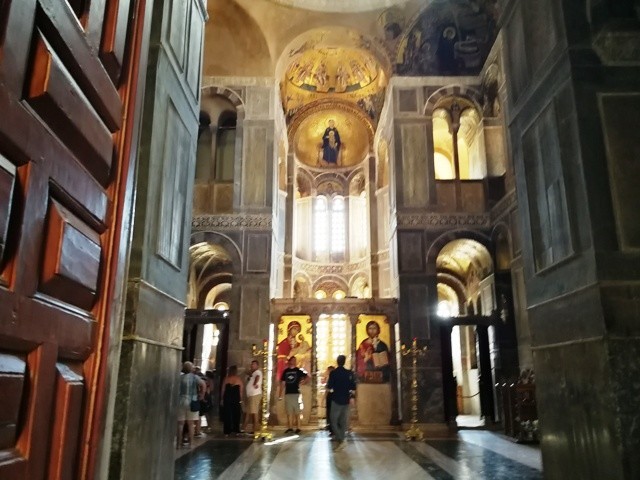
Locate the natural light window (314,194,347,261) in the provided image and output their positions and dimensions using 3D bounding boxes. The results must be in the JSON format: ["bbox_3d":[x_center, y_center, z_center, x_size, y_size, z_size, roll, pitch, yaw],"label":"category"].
[{"bbox_3d":[0.378,-0.516,19.940,1.349,2.657,0.250,0,-14,1],"label":"natural light window"}]

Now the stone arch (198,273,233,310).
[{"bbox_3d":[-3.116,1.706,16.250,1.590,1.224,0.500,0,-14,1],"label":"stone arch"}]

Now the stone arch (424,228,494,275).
[{"bbox_3d":[3.741,0.388,13.626,1.764,1.318,0.500,0,-14,1],"label":"stone arch"}]

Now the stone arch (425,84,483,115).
[{"bbox_3d":[3.907,-3.973,14.712,1.749,1.059,0.500,0,-14,1],"label":"stone arch"}]

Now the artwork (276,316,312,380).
[{"bbox_3d":[-0.637,2.800,12.851,0.906,1.693,0.080,0,-14,1],"label":"artwork"}]

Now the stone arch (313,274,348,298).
[{"bbox_3d":[0.416,1.831,19.405,1.406,0.931,0.350,0,-14,1],"label":"stone arch"}]

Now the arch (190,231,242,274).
[{"bbox_3d":[-2.873,0.391,13.690,1.606,1.214,0.500,0,-14,1],"label":"arch"}]

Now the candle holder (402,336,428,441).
[{"bbox_3d":[2.149,3.367,11.325,0.600,2.201,0.500,0,-14,1],"label":"candle holder"}]

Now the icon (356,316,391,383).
[{"bbox_3d":[1.371,2.799,12.832,0.870,1.698,0.080,0,-14,1],"label":"icon"}]

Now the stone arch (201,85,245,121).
[{"bbox_3d":[-2.945,-3.947,14.772,1.531,1.160,0.500,0,-14,1],"label":"stone arch"}]

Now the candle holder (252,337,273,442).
[{"bbox_3d":[-1.238,3.366,11.246,0.570,2.140,0.500,0,-14,1],"label":"candle holder"}]

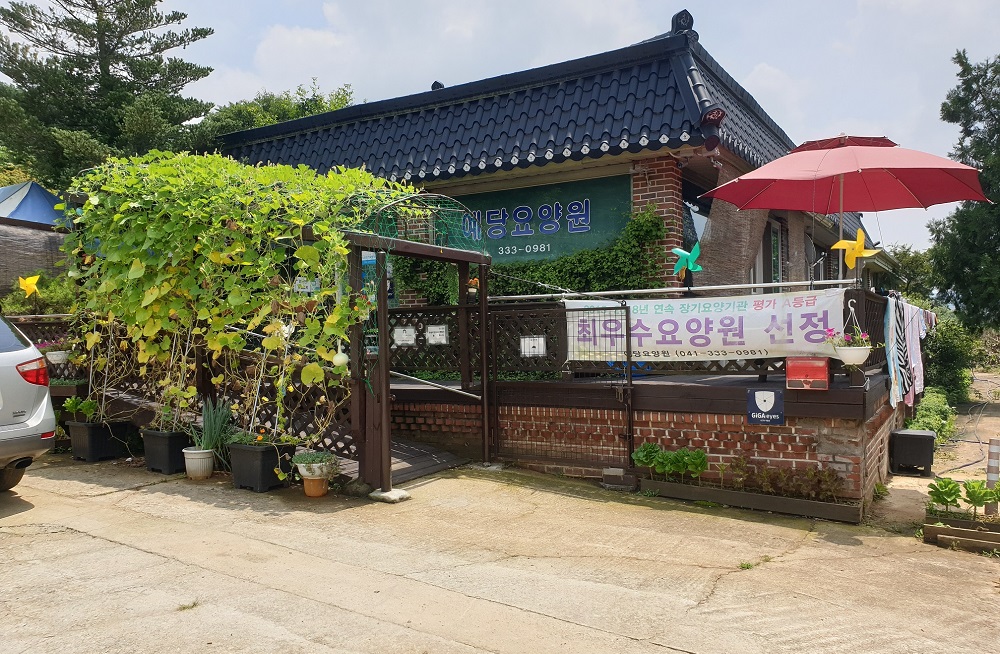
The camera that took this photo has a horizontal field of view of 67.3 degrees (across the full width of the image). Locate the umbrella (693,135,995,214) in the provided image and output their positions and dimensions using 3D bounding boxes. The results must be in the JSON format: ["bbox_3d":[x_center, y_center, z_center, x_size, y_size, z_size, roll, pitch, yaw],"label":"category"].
[{"bbox_3d":[2.995,-1.394,6.595,2.405,0.520,2.405,3,1,18],"label":"umbrella"}]

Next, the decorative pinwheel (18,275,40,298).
[{"bbox_3d":[-5.882,-0.507,9.400,0.290,0.300,0.120,-1,0,12],"label":"decorative pinwheel"}]

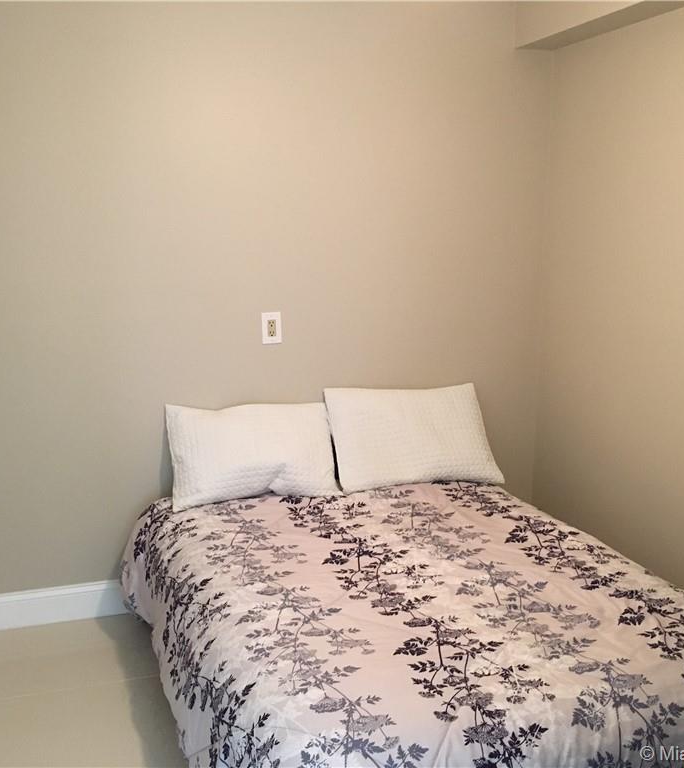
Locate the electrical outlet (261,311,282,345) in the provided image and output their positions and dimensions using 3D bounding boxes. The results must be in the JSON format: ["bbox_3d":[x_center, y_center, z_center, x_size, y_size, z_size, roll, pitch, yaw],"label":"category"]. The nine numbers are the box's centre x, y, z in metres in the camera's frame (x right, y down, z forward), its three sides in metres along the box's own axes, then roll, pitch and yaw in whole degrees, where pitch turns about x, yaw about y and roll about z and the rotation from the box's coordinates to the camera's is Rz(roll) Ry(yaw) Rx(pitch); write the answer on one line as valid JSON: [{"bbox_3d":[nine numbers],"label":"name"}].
[{"bbox_3d":[-0.276,-0.220,3.363,0.079,0.123,0.009,-3,11,-19],"label":"electrical outlet"}]

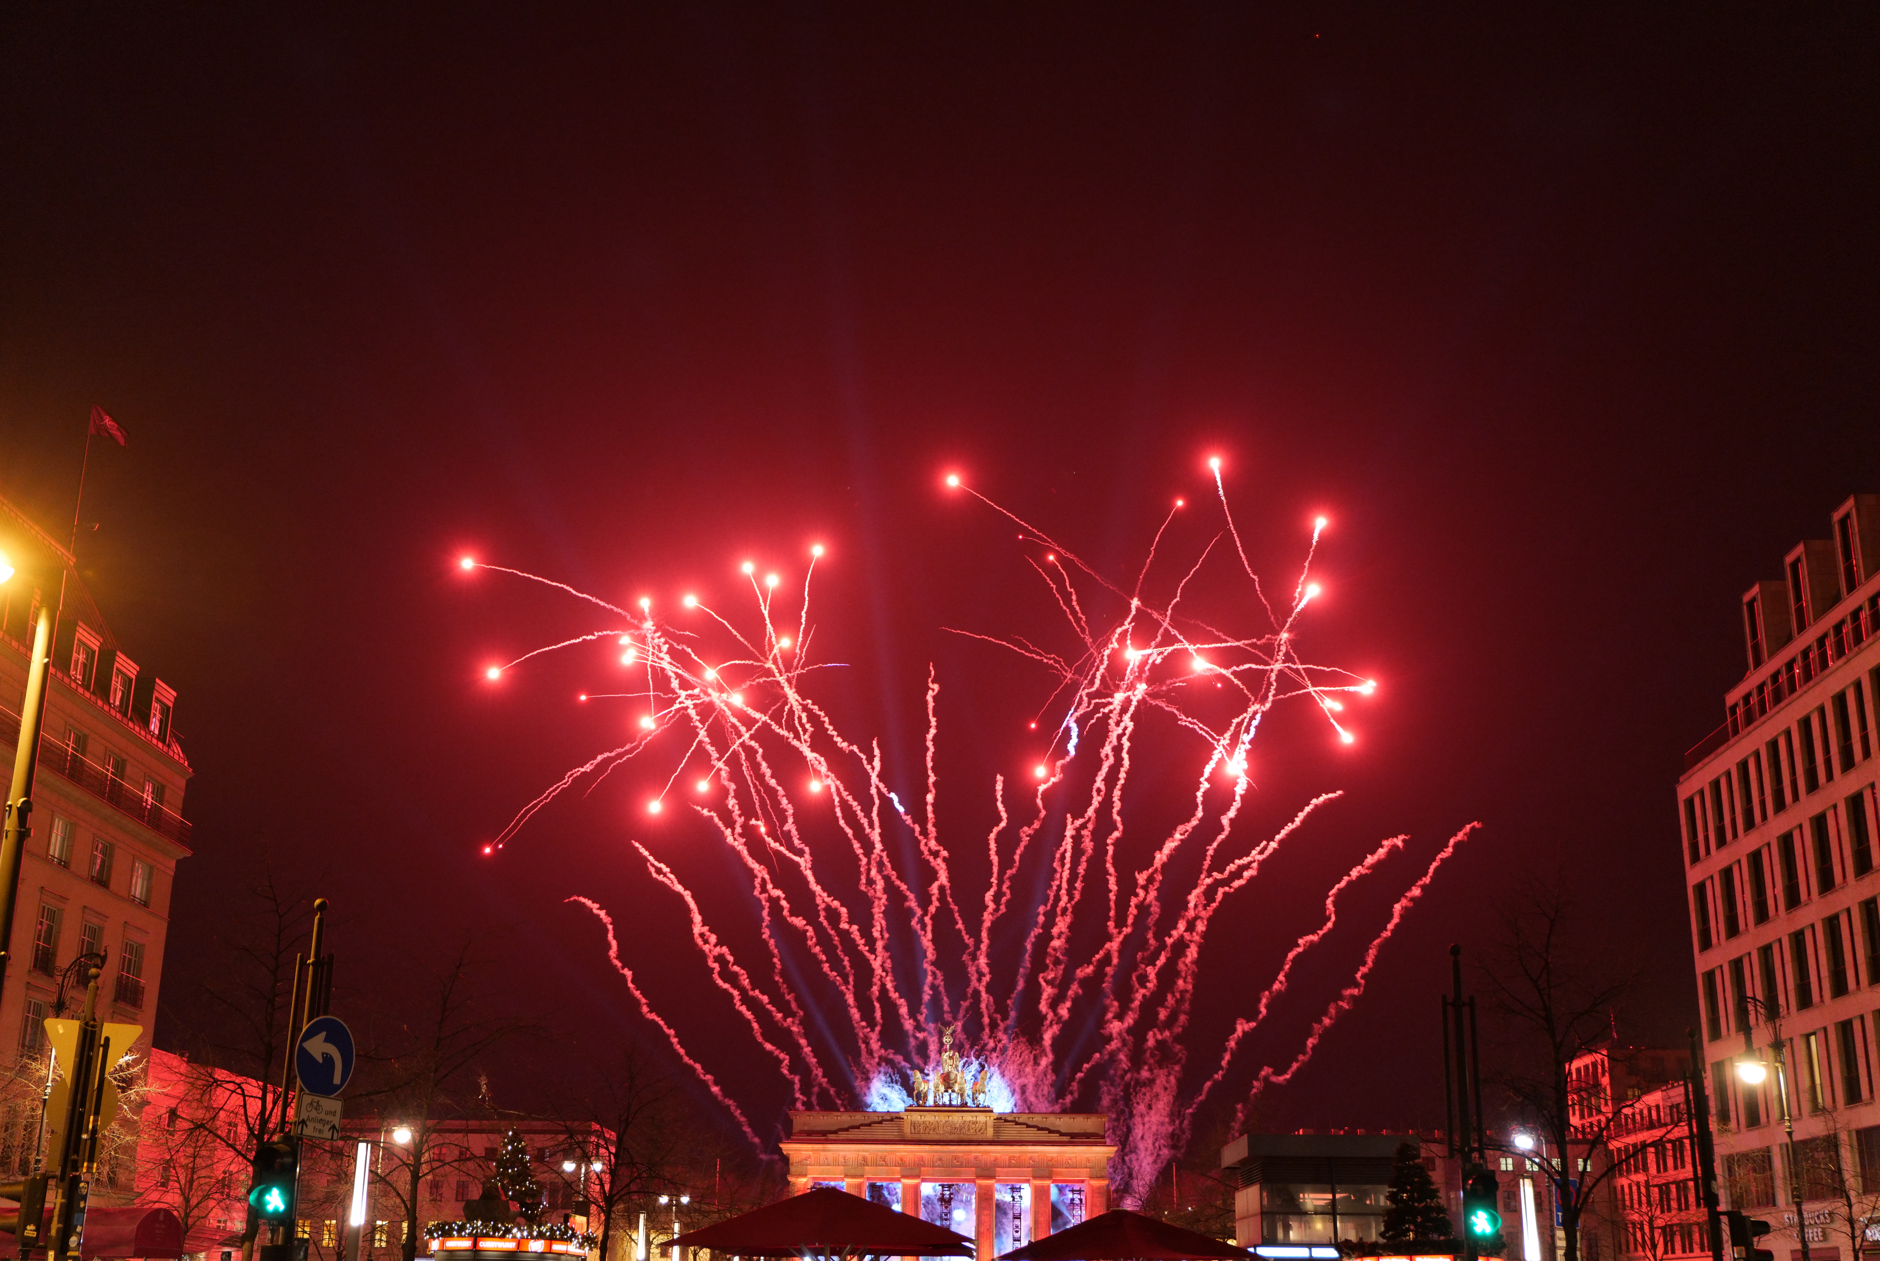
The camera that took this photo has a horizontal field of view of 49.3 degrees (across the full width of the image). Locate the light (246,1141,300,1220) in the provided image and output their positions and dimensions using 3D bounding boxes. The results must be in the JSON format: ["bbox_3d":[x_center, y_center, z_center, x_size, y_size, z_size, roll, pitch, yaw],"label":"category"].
[{"bbox_3d":[-4.959,4.097,15.250,0.270,0.600,0.350,1,-18,-2],"label":"light"}]

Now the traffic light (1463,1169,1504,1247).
[{"bbox_3d":[4.391,4.672,16.550,0.260,0.600,0.350,1,-18,1],"label":"traffic light"}]

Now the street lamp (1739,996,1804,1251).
[{"bbox_3d":[20.712,13.665,50.647,1.400,9.180,0.750,-1,-18,6],"label":"street lamp"}]

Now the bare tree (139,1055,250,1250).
[{"bbox_3d":[-22.111,16.683,60.090,3.400,8.140,3.400,1,-18,1],"label":"bare tree"}]

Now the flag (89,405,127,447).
[{"bbox_3d":[-34.564,-8.490,85.000,1.600,1.700,0.500,-4,-19,15],"label":"flag"}]

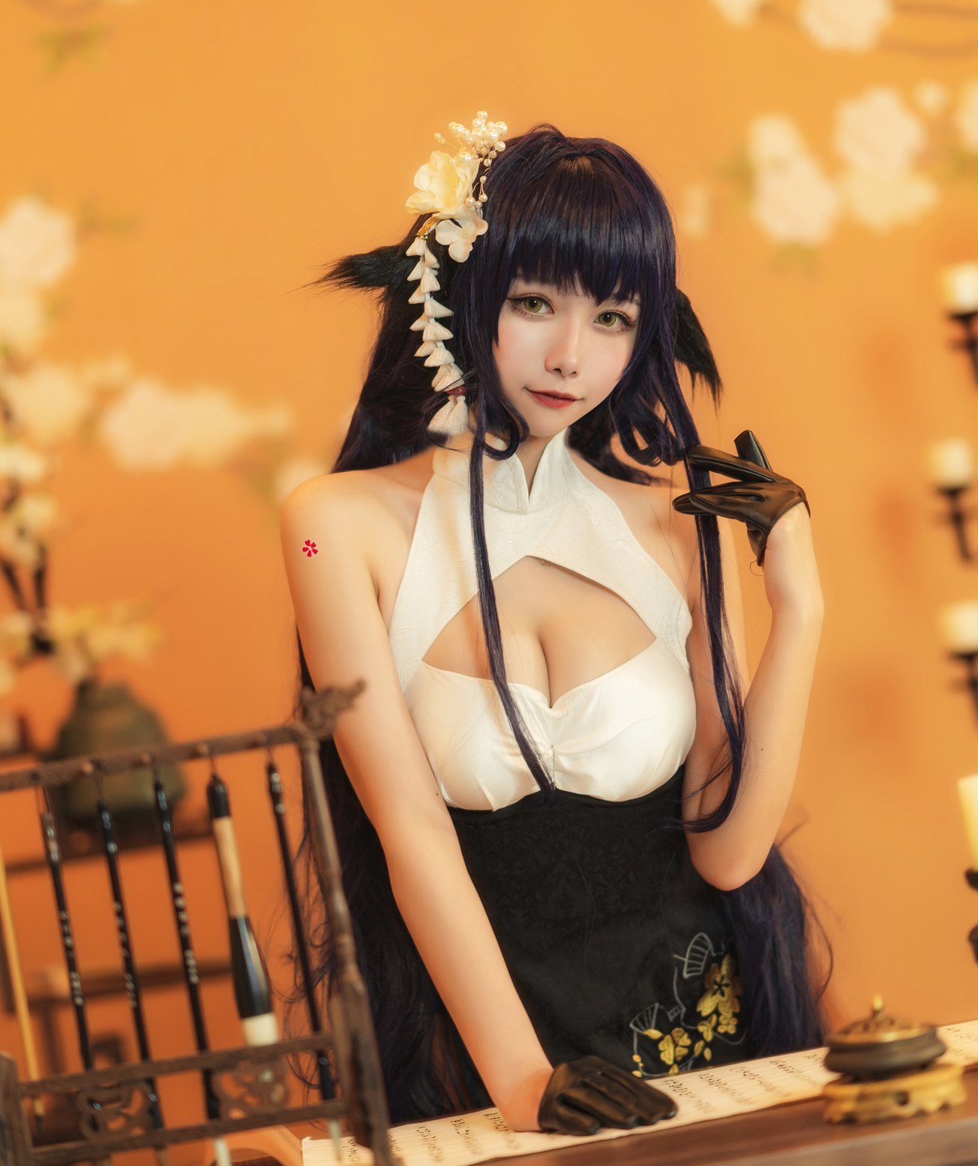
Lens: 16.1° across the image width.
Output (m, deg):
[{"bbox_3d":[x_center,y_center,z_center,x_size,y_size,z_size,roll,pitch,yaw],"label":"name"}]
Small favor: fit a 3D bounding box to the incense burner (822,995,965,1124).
[{"bbox_3d":[0.270,0.319,2.310,0.098,0.076,0.098,-9,1,0],"label":"incense burner"}]

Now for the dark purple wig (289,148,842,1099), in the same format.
[{"bbox_3d":[0.024,0.070,2.761,0.430,0.900,0.320,-9,1,-8],"label":"dark purple wig"}]

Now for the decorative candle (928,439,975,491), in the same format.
[{"bbox_3d":[0.561,-0.144,4.200,0.052,0.056,0.052,-9,1,0],"label":"decorative candle"}]

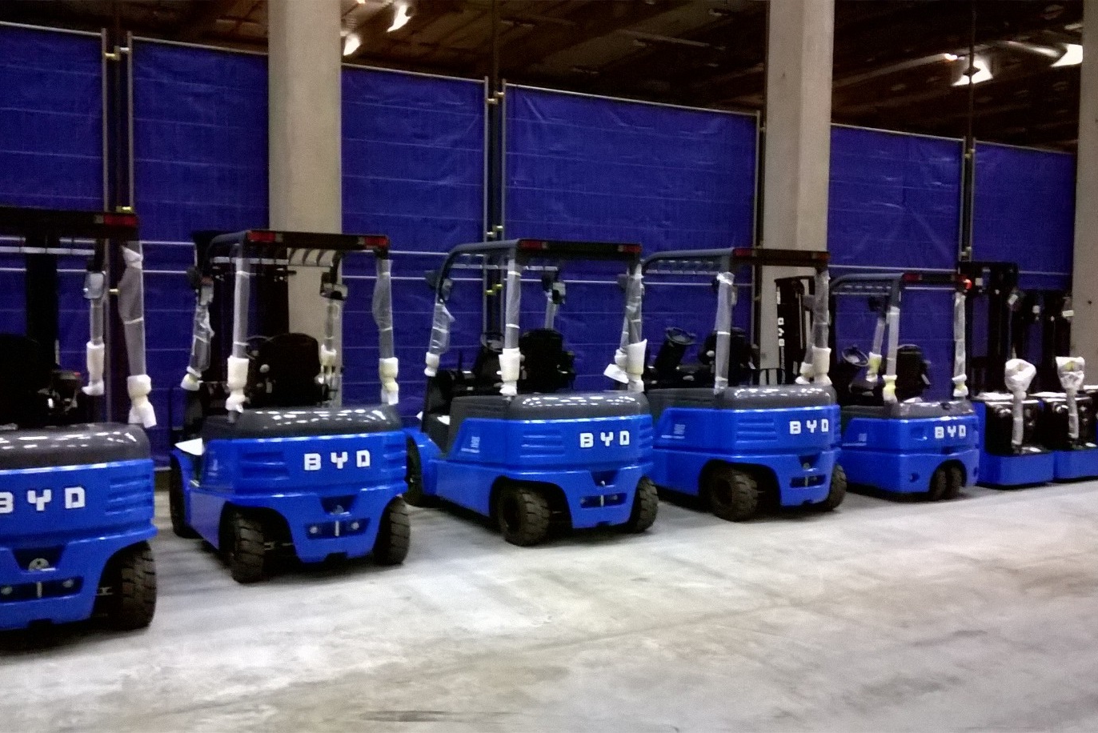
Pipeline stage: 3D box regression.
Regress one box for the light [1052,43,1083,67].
[{"bbox_3d":[9.949,-5.933,20.415,0.560,0.430,0.560,-1,4,-29],"label":"light"}]

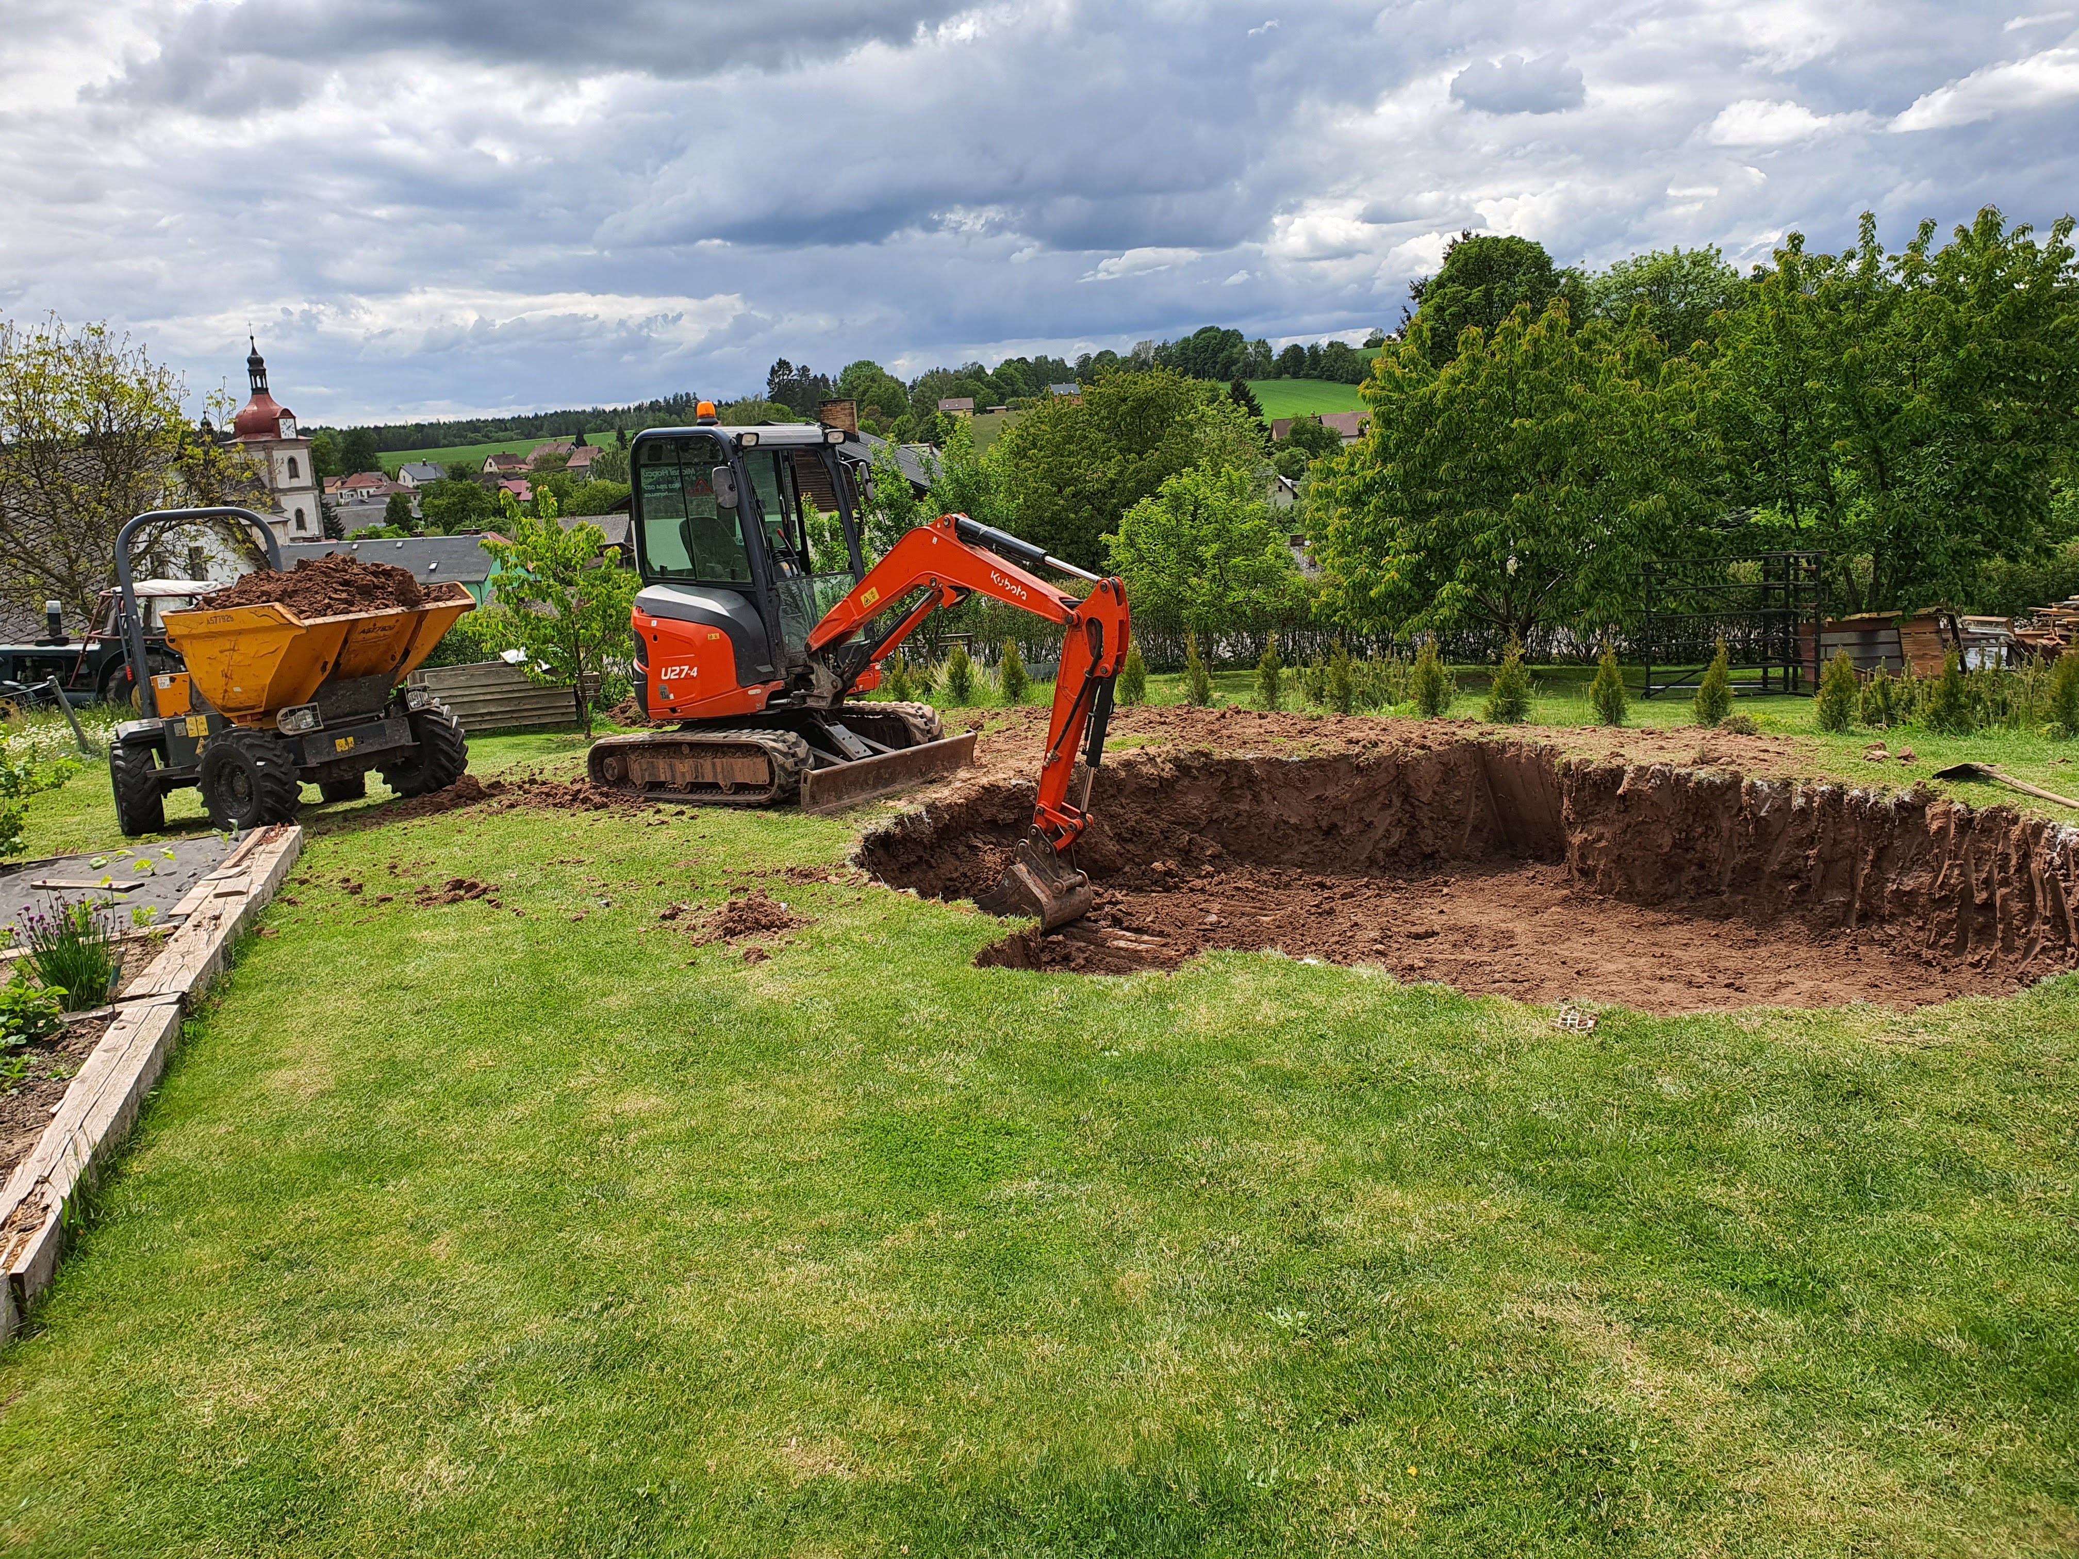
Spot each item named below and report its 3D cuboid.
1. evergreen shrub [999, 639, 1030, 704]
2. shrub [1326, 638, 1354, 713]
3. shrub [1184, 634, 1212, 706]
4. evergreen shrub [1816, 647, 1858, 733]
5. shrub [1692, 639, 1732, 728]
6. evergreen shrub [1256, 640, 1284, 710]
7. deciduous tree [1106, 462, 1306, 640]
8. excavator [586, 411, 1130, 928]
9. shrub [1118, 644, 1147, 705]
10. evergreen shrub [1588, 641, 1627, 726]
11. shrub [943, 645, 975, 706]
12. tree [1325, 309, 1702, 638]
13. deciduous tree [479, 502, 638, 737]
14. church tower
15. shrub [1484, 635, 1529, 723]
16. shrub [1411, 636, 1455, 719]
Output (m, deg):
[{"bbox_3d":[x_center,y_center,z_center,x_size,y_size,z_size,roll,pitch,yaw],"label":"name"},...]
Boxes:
[{"bbox_3d":[-0.223,-0.992,14.290,0.281,0.588,0.281,-4,10,0],"label":"evergreen shrub"},{"bbox_3d":[2.338,-0.790,12.150,0.221,0.581,0.221,-4,9,0],"label":"shrub"},{"bbox_3d":[1.318,-0.903,13.000,0.237,0.615,0.237,-4,9,0],"label":"shrub"},{"bbox_3d":[4.915,-0.551,9.624,0.269,0.511,0.269,-4,10,0],"label":"evergreen shrub"},{"bbox_3d":[4.375,-0.630,10.160,0.263,0.569,0.263,-4,10,0],"label":"shrub"},{"bbox_3d":[1.850,-0.854,12.572,0.260,0.580,0.260,-4,10,0],"label":"evergreen shrub"},{"bbox_3d":[1.727,-2.207,16.200,2.056,2.174,1.938,-4,9,0],"label":"deciduous tree"},{"bbox_3d":[-1.113,-0.766,10.174,4.000,3.280,1.550,2,11,35],"label":"excavator"},{"bbox_3d":[0.800,-0.922,13.502,0.266,0.560,0.266,-4,10,0],"label":"shrub"},{"bbox_3d":[3.932,-0.657,10.800,0.247,0.584,0.247,-4,9,0],"label":"evergreen shrub"},{"bbox_3d":[-0.752,-0.991,14.608,0.302,0.558,0.302,-4,10,0],"label":"shrub"},{"bbox_3d":[4.532,-2.840,15.000,3.682,3.542,3.511,-4,9,0],"label":"tree"},{"bbox_3d":[-4.403,-1.487,14.300,1.487,2.186,1.413,-4,9,0],"label":"deciduous tree"},{"bbox_3d":[-74.060,-30.430,150.310,5.800,24.360,5.800,-1,10,20],"label":"church tower"},{"bbox_3d":[3.370,-0.708,11.250,0.316,0.632,0.316,-4,9,0],"label":"shrub"},{"bbox_3d":[2.921,-0.771,11.578,0.311,0.590,0.311,-4,10,0],"label":"shrub"}]

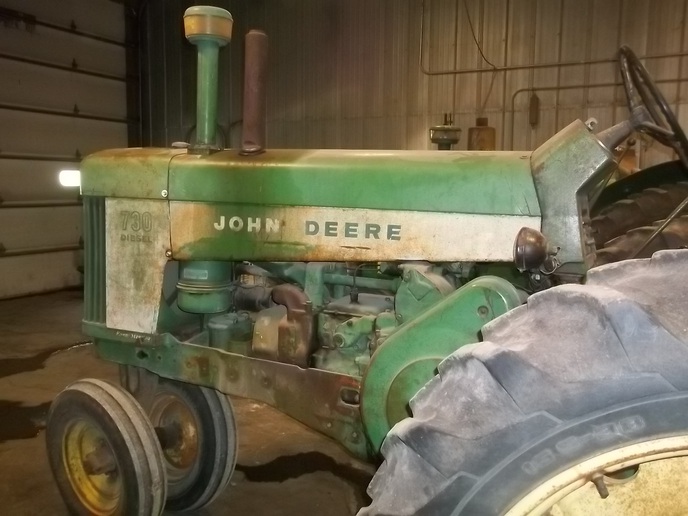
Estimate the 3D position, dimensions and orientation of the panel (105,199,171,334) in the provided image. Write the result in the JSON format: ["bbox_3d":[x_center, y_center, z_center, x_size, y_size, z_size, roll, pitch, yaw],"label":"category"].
[{"bbox_3d":[-0.798,0.038,2.485,0.375,0.534,0.040,6,8,31],"label":"panel"}]

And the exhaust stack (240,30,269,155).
[{"bbox_3d":[-0.323,-0.599,2.315,0.097,0.432,0.097,6,8,31],"label":"exhaust stack"}]

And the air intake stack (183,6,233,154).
[{"bbox_3d":[-0.522,-0.673,2.431,0.196,0.532,0.196,6,8,31],"label":"air intake stack"}]

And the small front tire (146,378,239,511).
[{"bbox_3d":[-0.803,0.853,3.088,0.719,0.719,0.180,6,2,37],"label":"small front tire"}]

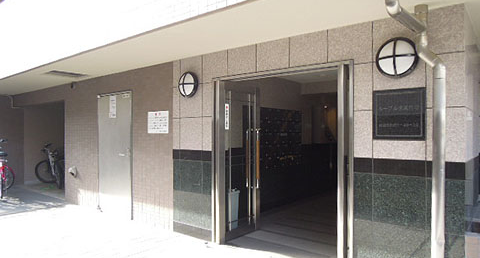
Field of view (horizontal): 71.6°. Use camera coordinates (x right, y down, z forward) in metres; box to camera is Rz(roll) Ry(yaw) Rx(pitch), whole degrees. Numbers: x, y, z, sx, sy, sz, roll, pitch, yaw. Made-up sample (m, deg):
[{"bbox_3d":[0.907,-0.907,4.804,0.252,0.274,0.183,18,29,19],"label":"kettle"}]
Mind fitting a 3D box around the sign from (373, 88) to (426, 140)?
[{"bbox_3d":[1.271,-0.113,2.667,0.400,0.400,0.030,0,-1,38],"label":"sign"}]

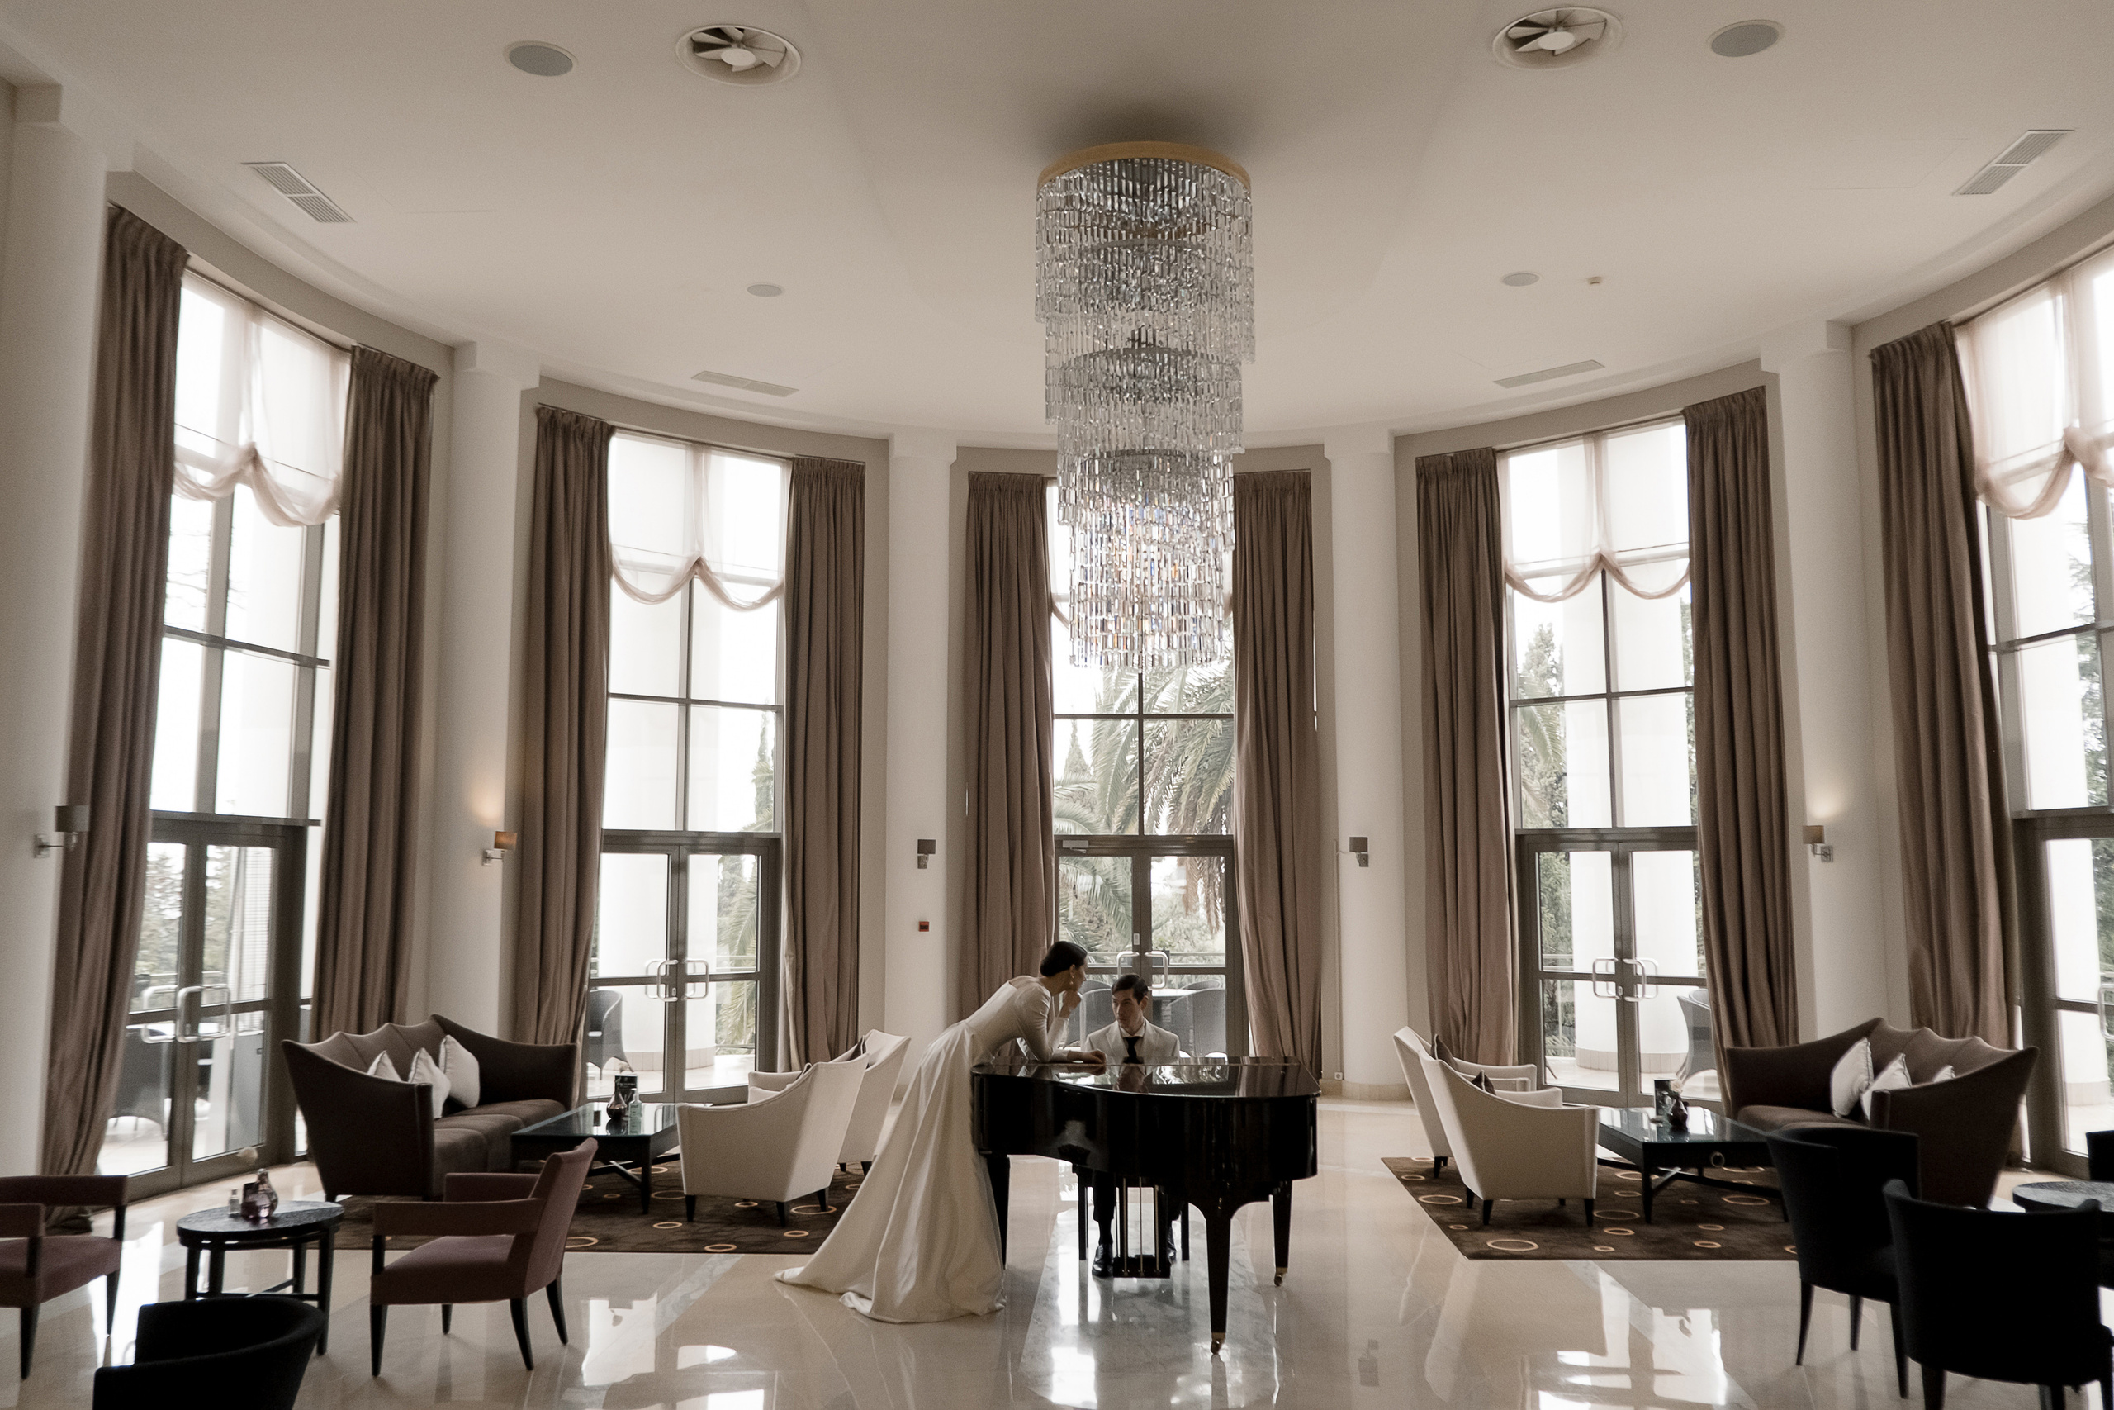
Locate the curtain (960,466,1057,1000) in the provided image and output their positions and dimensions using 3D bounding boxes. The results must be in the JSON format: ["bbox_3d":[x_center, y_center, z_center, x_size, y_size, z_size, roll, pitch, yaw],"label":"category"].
[{"bbox_3d":[-0.436,0.638,14.546,0.800,5.640,0.250,1,-7,-10],"label":"curtain"}]

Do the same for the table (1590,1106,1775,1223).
[{"bbox_3d":[3.625,2.669,9.263,0.821,0.431,1.365,-1,-7,3],"label":"table"}]

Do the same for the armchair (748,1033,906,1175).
[{"bbox_3d":[-1.445,2.529,10.049,0.820,0.870,0.750,3,-7,-25],"label":"armchair"}]

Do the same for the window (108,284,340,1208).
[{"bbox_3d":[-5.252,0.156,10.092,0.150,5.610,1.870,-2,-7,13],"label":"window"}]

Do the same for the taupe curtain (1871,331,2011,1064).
[{"bbox_3d":[6.133,0.218,10.961,0.250,5.640,0.800,3,-7,-22],"label":"taupe curtain"}]

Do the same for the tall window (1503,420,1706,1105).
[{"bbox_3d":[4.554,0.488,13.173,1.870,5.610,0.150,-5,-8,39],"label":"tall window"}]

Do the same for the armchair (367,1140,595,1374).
[{"bbox_3d":[-2.165,2.106,6.140,0.750,0.790,0.630,-1,-7,3],"label":"armchair"}]

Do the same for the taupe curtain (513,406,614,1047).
[{"bbox_3d":[-3.750,0.450,12.082,0.190,5.447,0.720,-6,-9,41],"label":"taupe curtain"}]

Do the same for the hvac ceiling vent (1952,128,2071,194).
[{"bbox_3d":[5.665,-3.214,9.426,0.267,0.040,0.861,0,-7,3],"label":"hvac ceiling vent"}]

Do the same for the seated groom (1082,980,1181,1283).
[{"bbox_3d":[0.379,2.057,7.929,0.514,1.365,0.791,-1,-7,5],"label":"seated groom"}]

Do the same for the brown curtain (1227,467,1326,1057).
[{"bbox_3d":[1.941,0.635,13.819,0.682,5.447,0.190,-2,-7,14],"label":"brown curtain"}]

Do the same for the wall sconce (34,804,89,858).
[{"bbox_3d":[-4.565,0.575,7.273,0.230,0.265,0.150,0,-7,3],"label":"wall sconce"}]

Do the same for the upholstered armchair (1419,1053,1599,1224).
[{"bbox_3d":[2.436,2.360,8.707,0.880,0.850,0.700,0,-7,0],"label":"upholstered armchair"}]

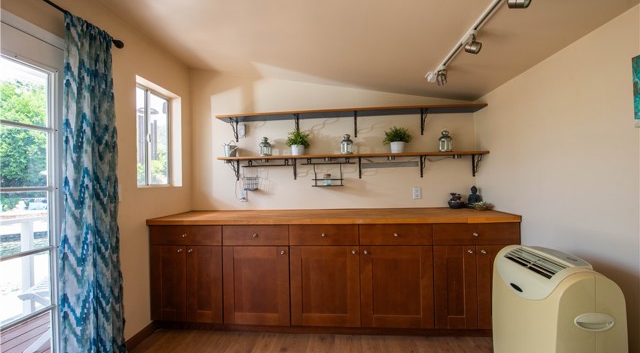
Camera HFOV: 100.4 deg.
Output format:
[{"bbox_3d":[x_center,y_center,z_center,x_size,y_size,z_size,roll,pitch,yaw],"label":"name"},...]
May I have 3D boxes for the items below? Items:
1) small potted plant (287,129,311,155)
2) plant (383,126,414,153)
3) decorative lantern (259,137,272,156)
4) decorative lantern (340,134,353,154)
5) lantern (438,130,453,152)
[{"bbox_3d":[-0.201,-0.316,2.573,0.240,0.267,0.233,-1,-1,4],"label":"small potted plant"},{"bbox_3d":[0.733,-0.333,2.499,0.268,0.265,0.260,-1,-1,4],"label":"plant"},{"bbox_3d":[-0.528,-0.280,2.601,0.127,0.210,0.127,-1,-1,4],"label":"decorative lantern"},{"bbox_3d":[0.258,-0.296,2.539,0.127,0.210,0.127,-1,-1,4],"label":"decorative lantern"},{"bbox_3d":[1.164,-0.314,2.468,0.127,0.210,0.127,-1,-1,4],"label":"lantern"}]

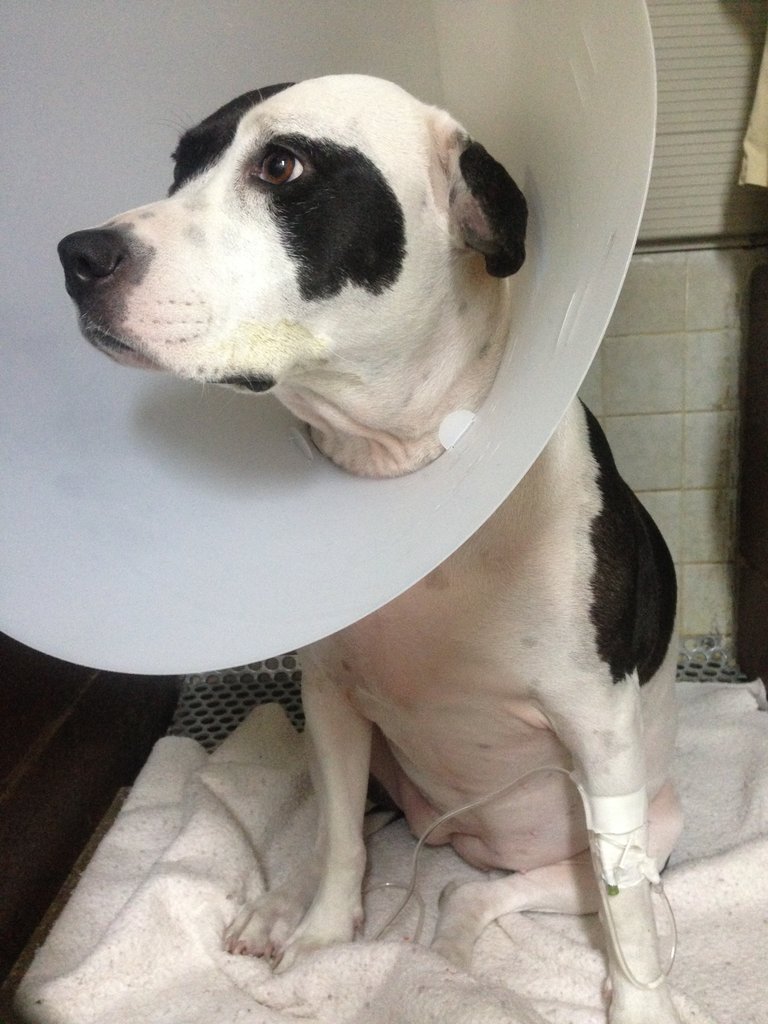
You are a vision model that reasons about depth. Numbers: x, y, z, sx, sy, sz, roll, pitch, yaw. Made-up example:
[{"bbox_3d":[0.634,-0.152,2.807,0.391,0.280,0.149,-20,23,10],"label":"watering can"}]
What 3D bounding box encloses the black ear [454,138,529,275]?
[{"bbox_3d":[0.063,-0.179,0.575,0.047,0.080,0.037,-8,16,37],"label":"black ear"}]

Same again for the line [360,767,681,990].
[{"bbox_3d":[0.085,0.247,0.710,0.240,0.158,0.090,1,14,18],"label":"line"}]

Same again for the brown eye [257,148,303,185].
[{"bbox_3d":[-0.055,-0.182,0.515,0.025,0.019,0.016,6,16,33],"label":"brown eye"}]

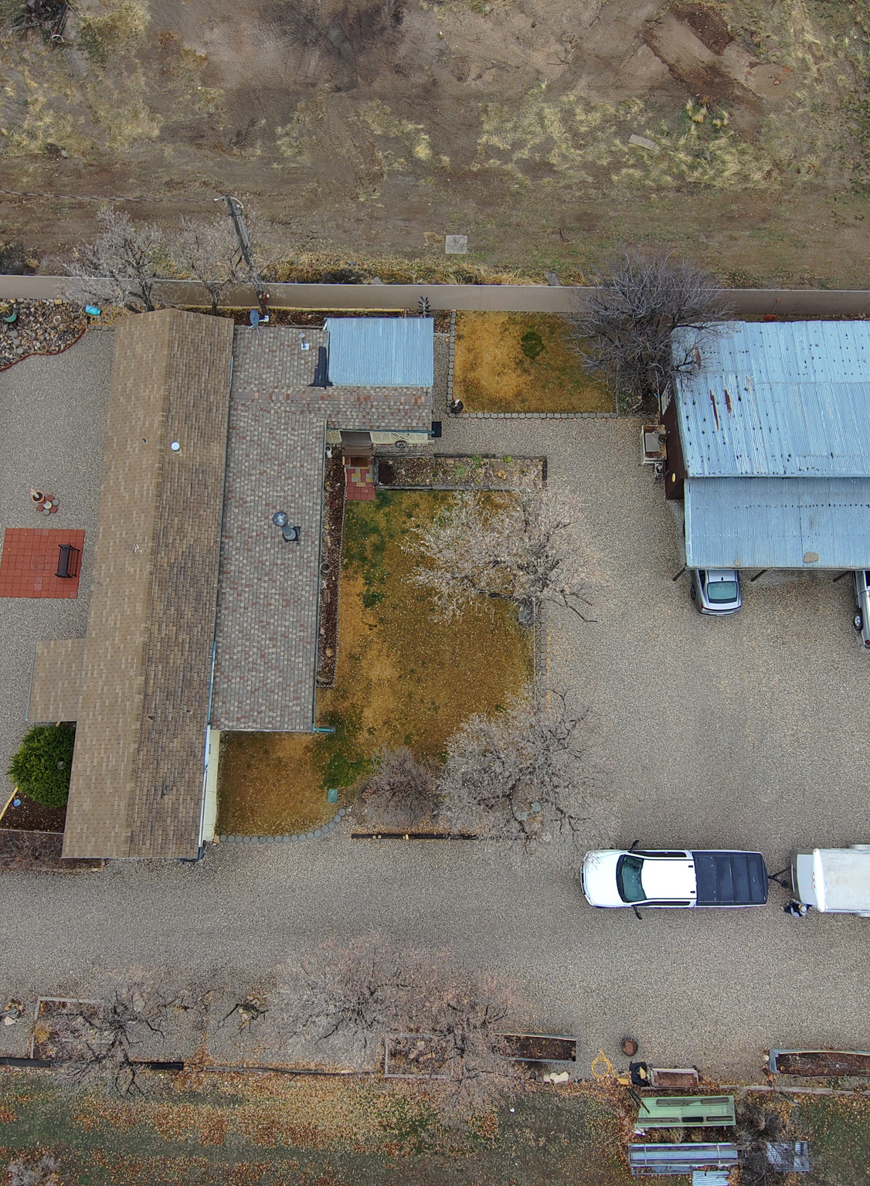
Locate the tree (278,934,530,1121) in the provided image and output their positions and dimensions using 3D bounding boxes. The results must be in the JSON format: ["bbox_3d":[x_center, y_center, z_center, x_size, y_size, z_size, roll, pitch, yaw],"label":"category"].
[{"bbox_3d":[-1.077,14.739,32.849,8.514,4.800,5.841,0,75,-1],"label":"tree"}]

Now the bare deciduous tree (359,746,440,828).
[{"bbox_3d":[-1.356,7.362,36.429,3.030,2.700,3.020,0,76,-1],"label":"bare deciduous tree"}]

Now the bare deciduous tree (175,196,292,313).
[{"bbox_3d":[-8.539,-14.007,40.672,4.600,4.600,4.300,0,75,-1],"label":"bare deciduous tree"}]

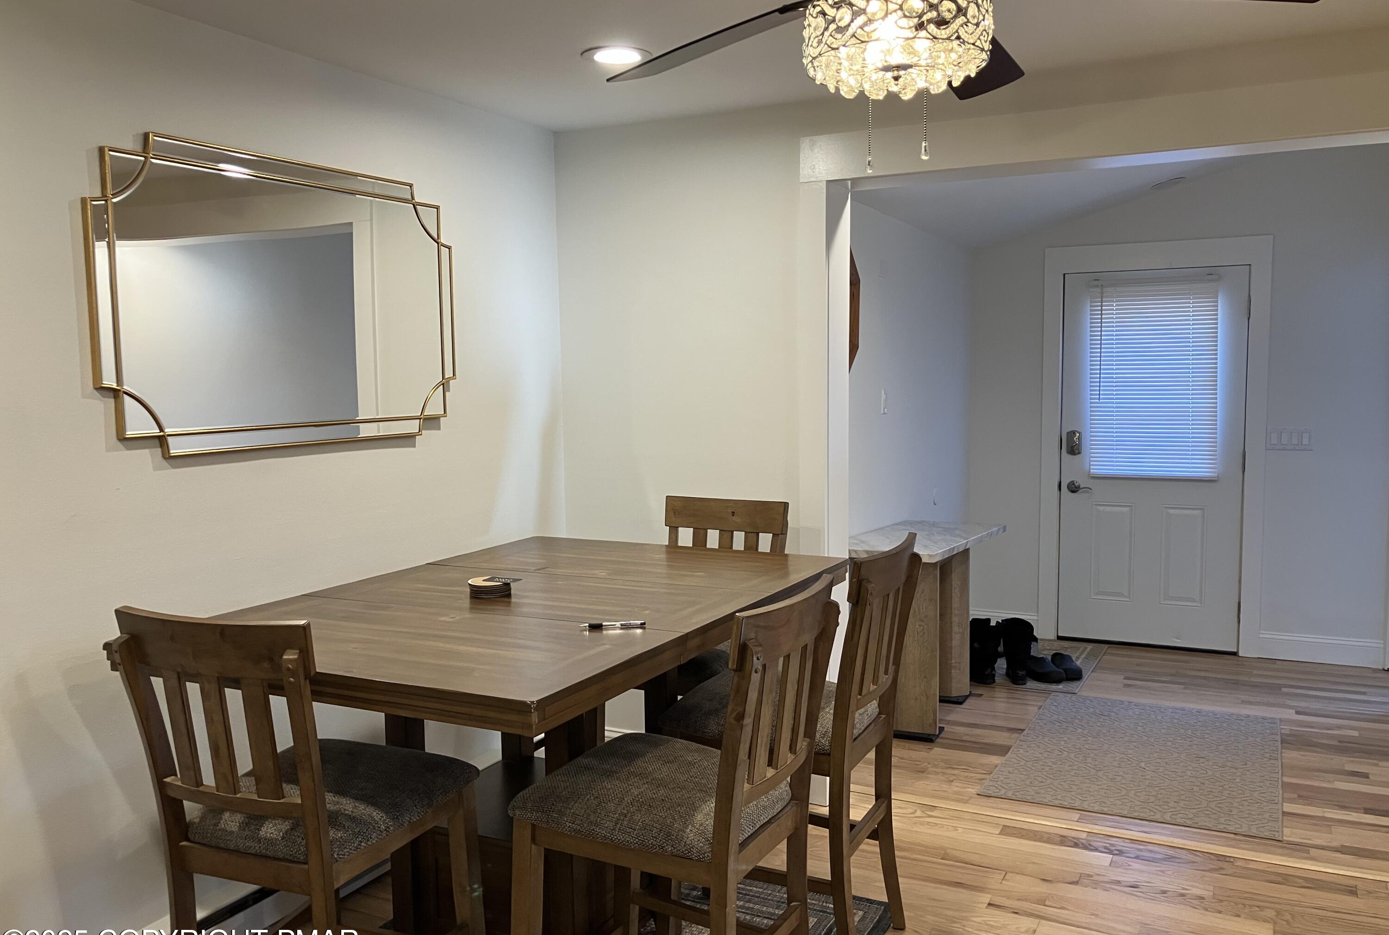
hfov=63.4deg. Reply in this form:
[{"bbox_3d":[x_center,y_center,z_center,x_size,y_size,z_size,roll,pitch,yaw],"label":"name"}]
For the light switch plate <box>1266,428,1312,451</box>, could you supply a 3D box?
[{"bbox_3d":[3.023,-0.140,5.704,0.209,0.114,0.010,2,6,28],"label":"light switch plate"}]

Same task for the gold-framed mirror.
[{"bbox_3d":[-1.114,-0.464,3.211,0.030,0.800,1.300,2,6,28],"label":"gold-framed mirror"}]

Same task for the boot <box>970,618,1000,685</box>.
[{"bbox_3d":[1.445,0.883,5.543,0.140,0.305,0.285,2,6,30],"label":"boot"}]

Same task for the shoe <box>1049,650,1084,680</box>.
[{"bbox_3d":[1.857,0.981,5.588,0.105,0.095,0.270,0,5,4],"label":"shoe"}]

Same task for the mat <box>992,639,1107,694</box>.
[{"bbox_3d":[1.747,1.003,5.831,0.620,0.010,0.990,2,6,28],"label":"mat"}]

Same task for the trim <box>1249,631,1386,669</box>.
[{"bbox_3d":[3.189,0.927,5.713,0.557,0.145,0.015,2,6,28],"label":"trim"}]

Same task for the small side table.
[{"bbox_3d":[1.023,0.696,5.034,0.460,0.780,0.970,2,6,30],"label":"small side table"}]

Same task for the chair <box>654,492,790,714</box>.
[{"bbox_3d":[-0.010,0.674,3.683,0.475,1.090,0.580,2,6,29],"label":"chair"}]

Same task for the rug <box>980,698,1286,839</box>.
[{"bbox_3d":[1.782,1.127,4.447,0.965,0.010,1.385,2,6,28],"label":"rug"}]

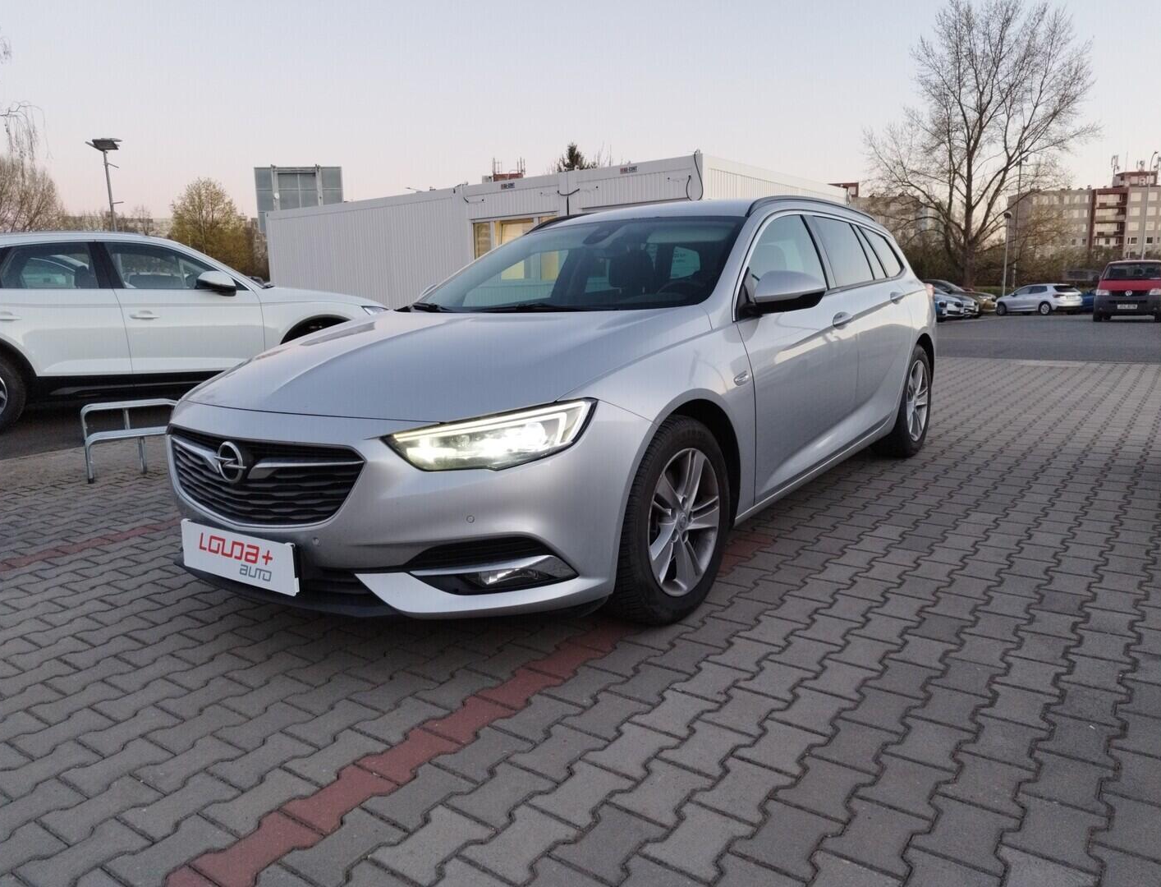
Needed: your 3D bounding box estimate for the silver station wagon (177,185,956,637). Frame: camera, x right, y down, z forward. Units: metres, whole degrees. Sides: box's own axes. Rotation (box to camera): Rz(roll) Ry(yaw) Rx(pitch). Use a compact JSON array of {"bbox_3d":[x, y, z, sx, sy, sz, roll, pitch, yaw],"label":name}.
[{"bbox_3d":[0.450,-0.492,4.305,1.930,1.490,4.980,5,13,35],"label":"silver station wagon"}]

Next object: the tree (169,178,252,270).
[{"bbox_3d":[-16.467,-8.485,38.567,3.564,6.764,3.494,-1,10,0],"label":"tree"}]

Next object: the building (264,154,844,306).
[{"bbox_3d":[-0.772,-3.742,18.354,10.940,2.800,6.060,6,12,36],"label":"building"}]

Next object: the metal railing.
[{"bbox_3d":[-2.850,-0.022,5.500,0.600,0.340,1.350,-7,12,-26],"label":"metal railing"}]

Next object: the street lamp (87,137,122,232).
[{"bbox_3d":[-12.204,-5.143,22.459,0.950,5.477,0.850,-7,11,-30],"label":"street lamp"}]

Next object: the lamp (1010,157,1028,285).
[{"bbox_3d":[29.646,-14.964,58.000,0.900,8.660,0.500,-1,10,0],"label":"lamp"}]

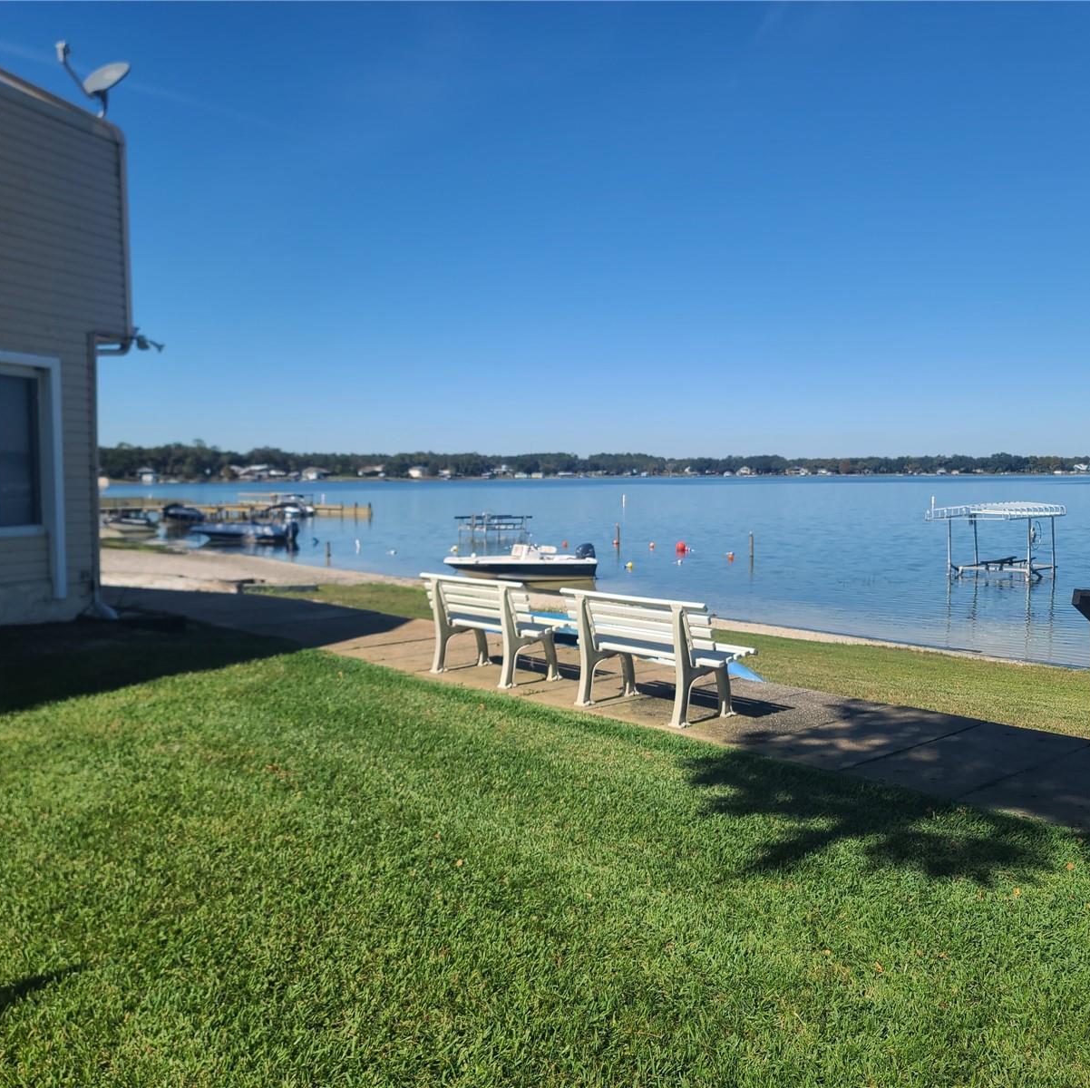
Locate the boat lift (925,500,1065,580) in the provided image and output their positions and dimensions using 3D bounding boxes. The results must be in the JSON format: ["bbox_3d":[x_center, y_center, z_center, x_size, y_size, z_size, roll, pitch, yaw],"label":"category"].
[{"bbox_3d":[17.400,-0.223,40.380,3.100,2.850,5.500,4,5,43],"label":"boat lift"}]

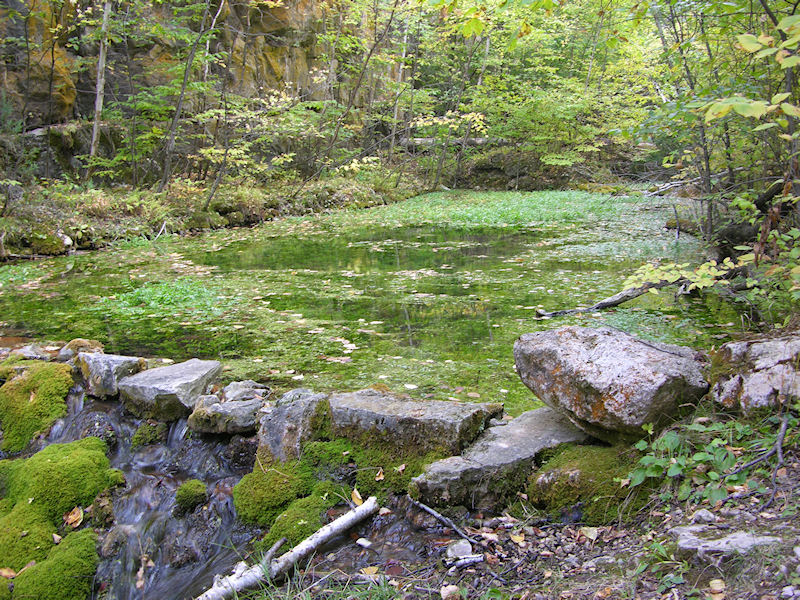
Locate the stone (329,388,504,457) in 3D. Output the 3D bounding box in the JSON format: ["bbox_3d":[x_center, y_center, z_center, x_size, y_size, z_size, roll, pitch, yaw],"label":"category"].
[{"bbox_3d":[0.082,0.559,3.800,0.750,0.190,0.330,3,12,17],"label":"stone"}]

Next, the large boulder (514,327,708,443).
[{"bbox_3d":[0.868,0.300,3.318,0.710,0.360,0.500,3,12,12],"label":"large boulder"}]

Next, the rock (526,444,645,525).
[{"bbox_3d":[0.737,0.707,3.212,0.430,0.260,0.340,0,12,0],"label":"rock"}]

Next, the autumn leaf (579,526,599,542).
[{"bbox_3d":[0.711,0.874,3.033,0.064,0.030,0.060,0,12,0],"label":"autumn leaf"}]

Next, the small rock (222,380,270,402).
[{"bbox_3d":[-0.789,0.471,4.170,0.220,0.090,0.160,0,11,0],"label":"small rock"}]

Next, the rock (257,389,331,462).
[{"bbox_3d":[-0.492,0.581,3.790,0.300,0.270,0.280,2,11,10],"label":"rock"}]

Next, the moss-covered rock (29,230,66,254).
[{"bbox_3d":[-4.155,-0.682,9.550,0.420,0.260,0.330,-4,12,-20],"label":"moss-covered rock"}]

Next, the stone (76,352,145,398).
[{"bbox_3d":[-1.660,0.430,4.660,0.340,0.210,0.260,-3,12,-15],"label":"stone"}]

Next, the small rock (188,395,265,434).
[{"bbox_3d":[-0.760,0.482,3.542,0.320,0.150,0.230,0,12,0],"label":"small rock"}]

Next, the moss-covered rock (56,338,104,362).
[{"bbox_3d":[-1.963,0.308,4.980,0.250,0.140,0.210,-3,12,-15],"label":"moss-covered rock"}]

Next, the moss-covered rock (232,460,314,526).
[{"bbox_3d":[-0.507,0.752,3.242,0.310,0.190,0.260,-2,12,-10],"label":"moss-covered rock"}]

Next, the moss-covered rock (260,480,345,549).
[{"bbox_3d":[-0.370,0.808,3.101,0.310,0.170,0.230,-9,15,-37],"label":"moss-covered rock"}]

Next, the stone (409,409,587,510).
[{"bbox_3d":[0.426,0.665,3.520,0.760,0.240,0.360,-5,12,-24],"label":"stone"}]

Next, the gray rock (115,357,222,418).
[{"bbox_3d":[-1.068,0.392,3.748,0.340,0.190,0.400,7,14,29],"label":"gray rock"}]

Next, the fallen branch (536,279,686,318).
[{"bbox_3d":[1.455,-0.047,5.566,1.200,0.180,0.160,-6,13,-24],"label":"fallen branch"}]

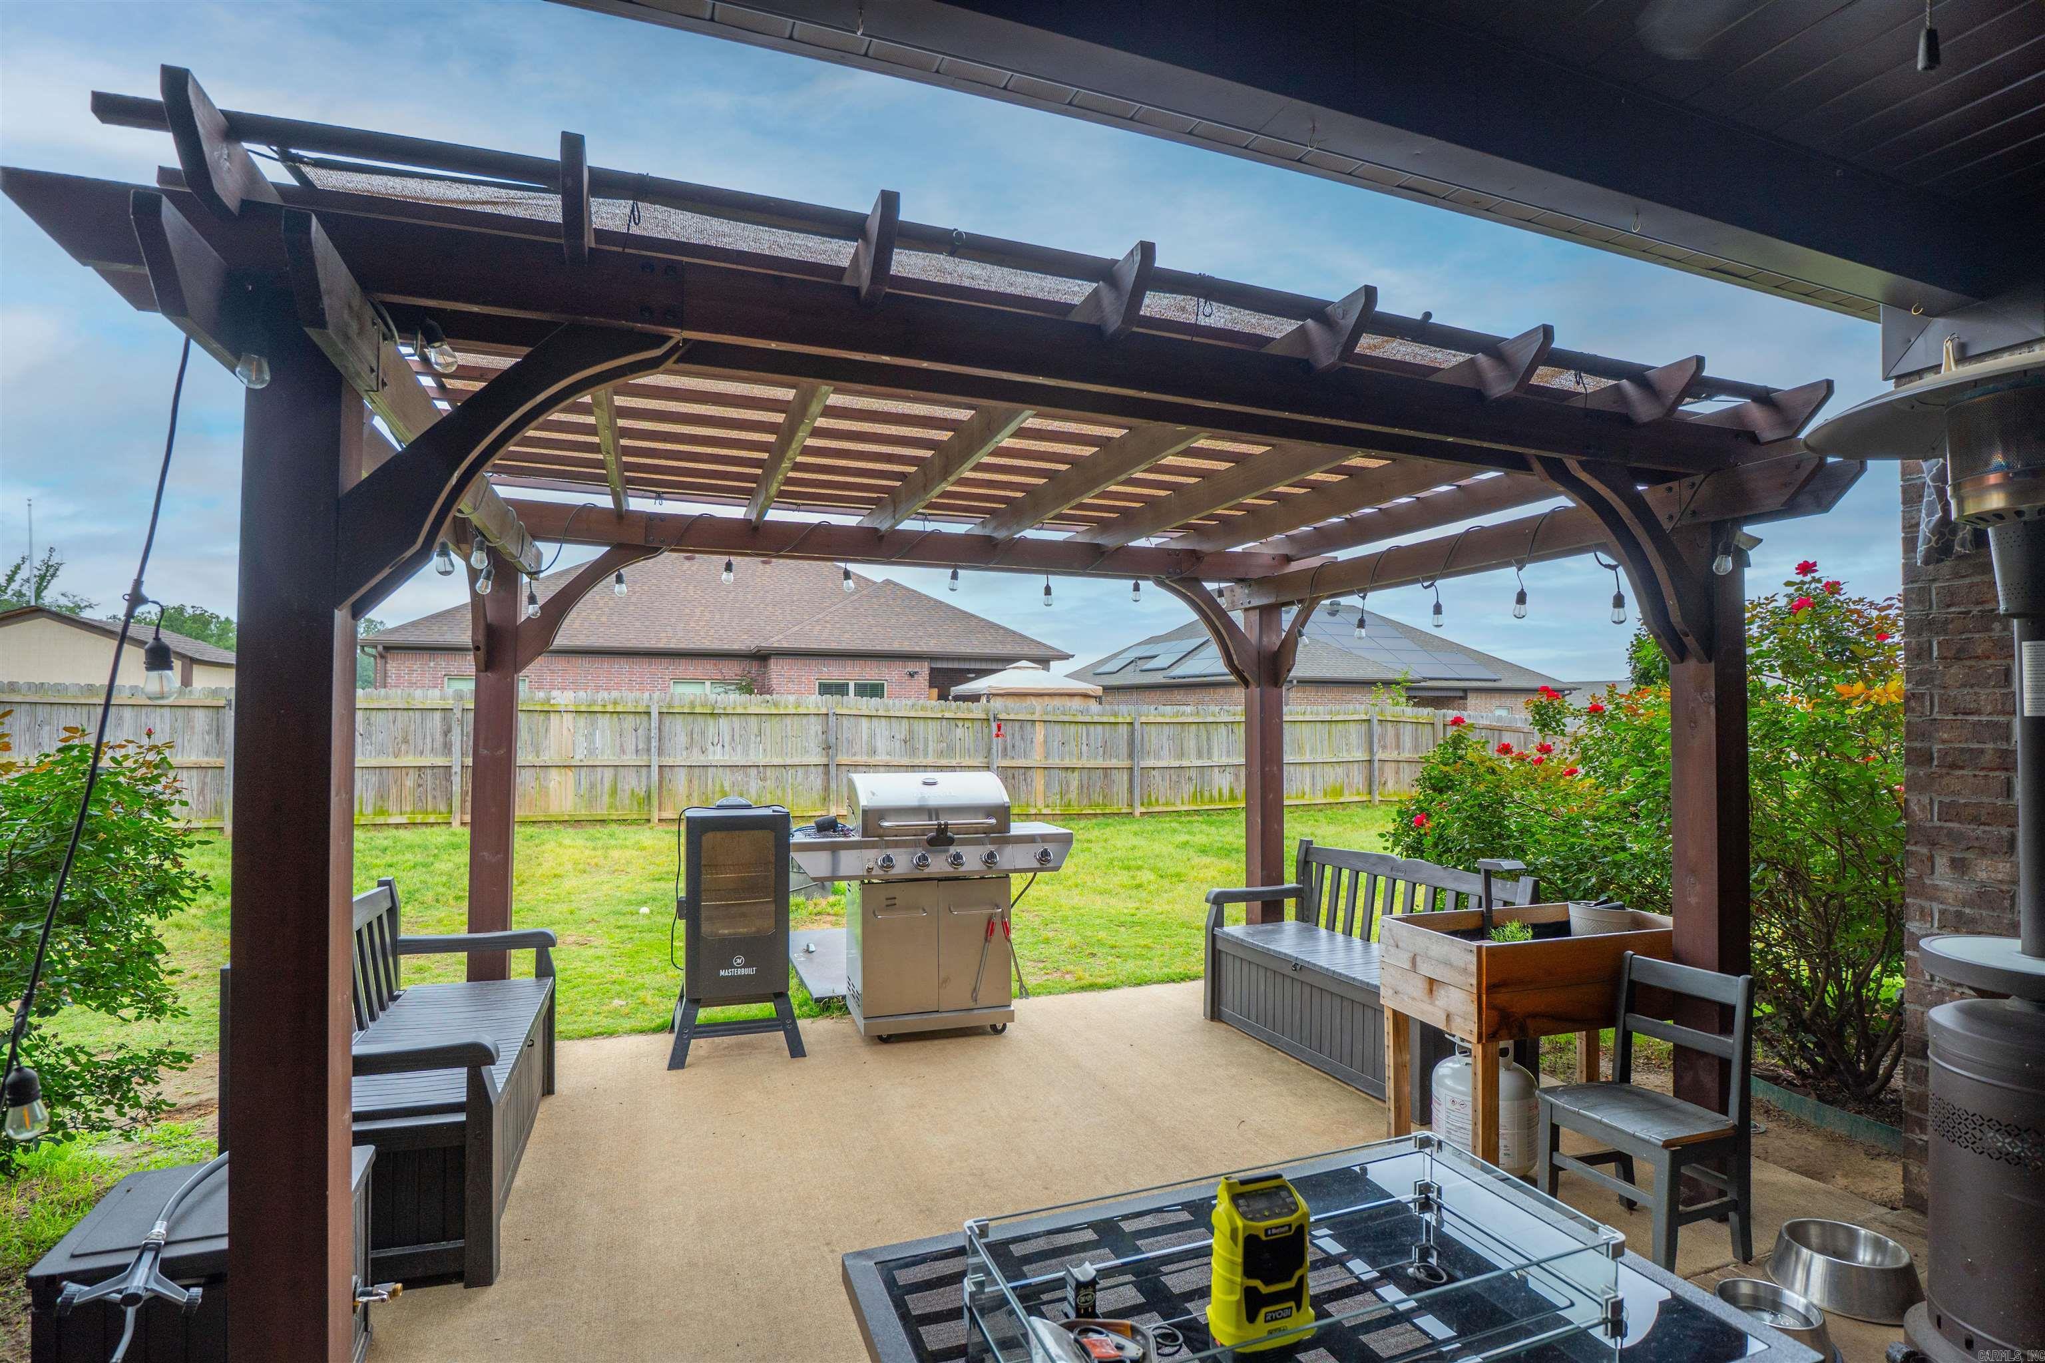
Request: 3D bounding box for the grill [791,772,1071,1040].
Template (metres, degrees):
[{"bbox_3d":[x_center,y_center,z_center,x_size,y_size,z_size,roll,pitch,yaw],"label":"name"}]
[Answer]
[{"bbox_3d":[-0.428,1.030,4.279,1.270,1.185,0.580,0,-1,-12],"label":"grill"}]

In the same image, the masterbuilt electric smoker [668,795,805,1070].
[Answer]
[{"bbox_3d":[-1.264,1.072,4.077,0.540,1.090,0.470,0,-1,-15],"label":"masterbuilt electric smoker"}]

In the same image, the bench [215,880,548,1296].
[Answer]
[{"bbox_3d":[-1.887,1.148,2.899,0.600,0.865,1.320,1,-1,-21],"label":"bench"}]

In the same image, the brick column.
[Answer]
[{"bbox_3d":[2.885,0.346,2.593,0.420,2.470,0.420,1,-1,-21],"label":"brick column"}]

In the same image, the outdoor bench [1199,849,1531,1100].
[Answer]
[{"bbox_3d":[1.438,1.176,3.947,0.600,0.865,1.320,1,-1,-24],"label":"outdoor bench"}]

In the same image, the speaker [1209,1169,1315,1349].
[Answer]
[{"bbox_3d":[0.360,0.869,1.396,0.135,0.225,0.115,0,-1,-16],"label":"speaker"}]

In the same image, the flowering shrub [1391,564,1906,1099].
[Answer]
[{"bbox_3d":[2.999,0.614,4.088,1.400,2.000,2.600,1,-1,-21],"label":"flowering shrub"}]

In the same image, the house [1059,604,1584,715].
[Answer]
[{"bbox_3d":[10.480,-0.057,31.309,13.000,5.450,11.500,1,-1,-21],"label":"house"}]

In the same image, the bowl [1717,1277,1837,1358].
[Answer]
[{"bbox_3d":[1.773,1.519,2.157,0.250,0.082,0.250,0,-1,0],"label":"bowl"}]

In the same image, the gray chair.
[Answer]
[{"bbox_3d":[1.768,1.196,2.580,0.380,0.745,0.360,1,-1,-24],"label":"gray chair"}]

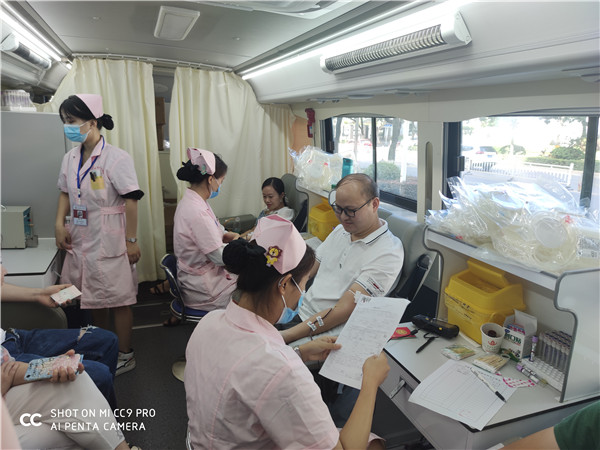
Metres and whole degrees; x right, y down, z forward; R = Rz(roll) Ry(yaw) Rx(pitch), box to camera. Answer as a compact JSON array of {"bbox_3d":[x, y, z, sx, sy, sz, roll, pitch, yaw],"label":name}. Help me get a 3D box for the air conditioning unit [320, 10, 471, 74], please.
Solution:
[{"bbox_3d":[0.302,-0.670,1.621,0.055,0.097,0.913,-42,25,-7],"label":"air conditioning unit"}]

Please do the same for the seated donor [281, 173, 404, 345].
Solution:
[{"bbox_3d":[0.054,0.493,1.650,0.530,1.280,0.820,13,16,36],"label":"seated donor"}]

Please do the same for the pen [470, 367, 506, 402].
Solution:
[{"bbox_3d":[0.561,0.476,1.244,0.011,0.011,0.172,1,13,-11],"label":"pen"}]

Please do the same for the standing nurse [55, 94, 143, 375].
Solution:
[{"bbox_3d":[-1.113,0.107,2.316,0.490,1.600,0.330,11,15,31],"label":"standing nurse"}]

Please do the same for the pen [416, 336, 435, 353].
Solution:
[{"bbox_3d":[0.442,0.420,1.457,0.011,0.011,0.149,14,17,38],"label":"pen"}]

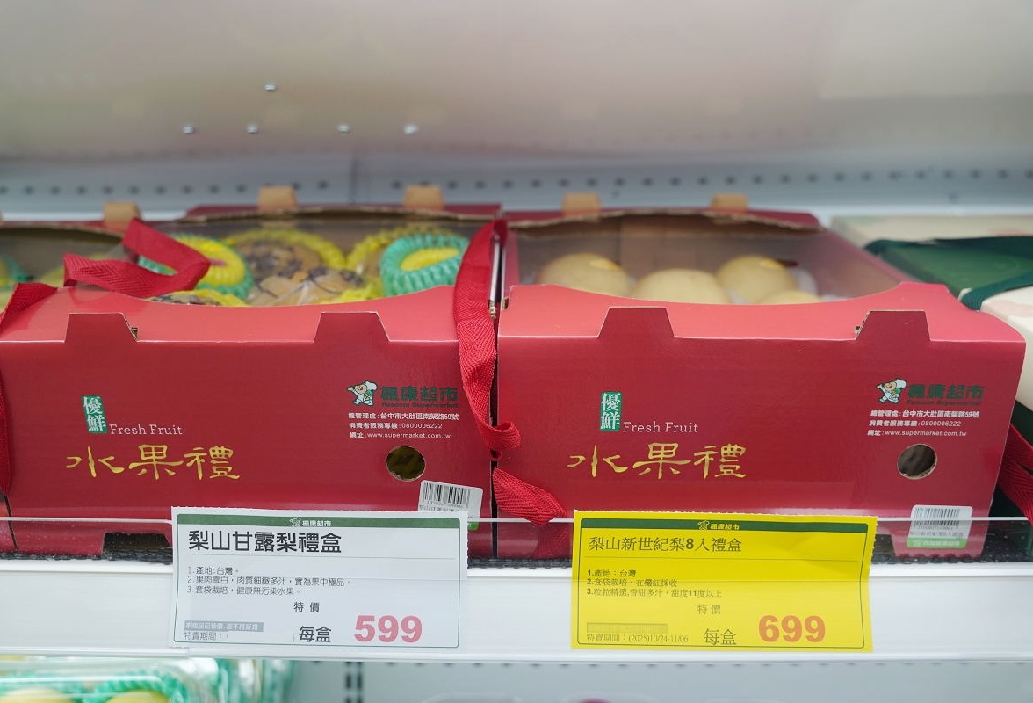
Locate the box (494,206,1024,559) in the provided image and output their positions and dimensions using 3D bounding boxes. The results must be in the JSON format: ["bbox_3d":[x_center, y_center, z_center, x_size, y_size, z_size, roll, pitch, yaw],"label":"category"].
[{"bbox_3d":[0.145,-0.005,0.713,0.312,0.154,0.399,0,20,0],"label":"box"}]

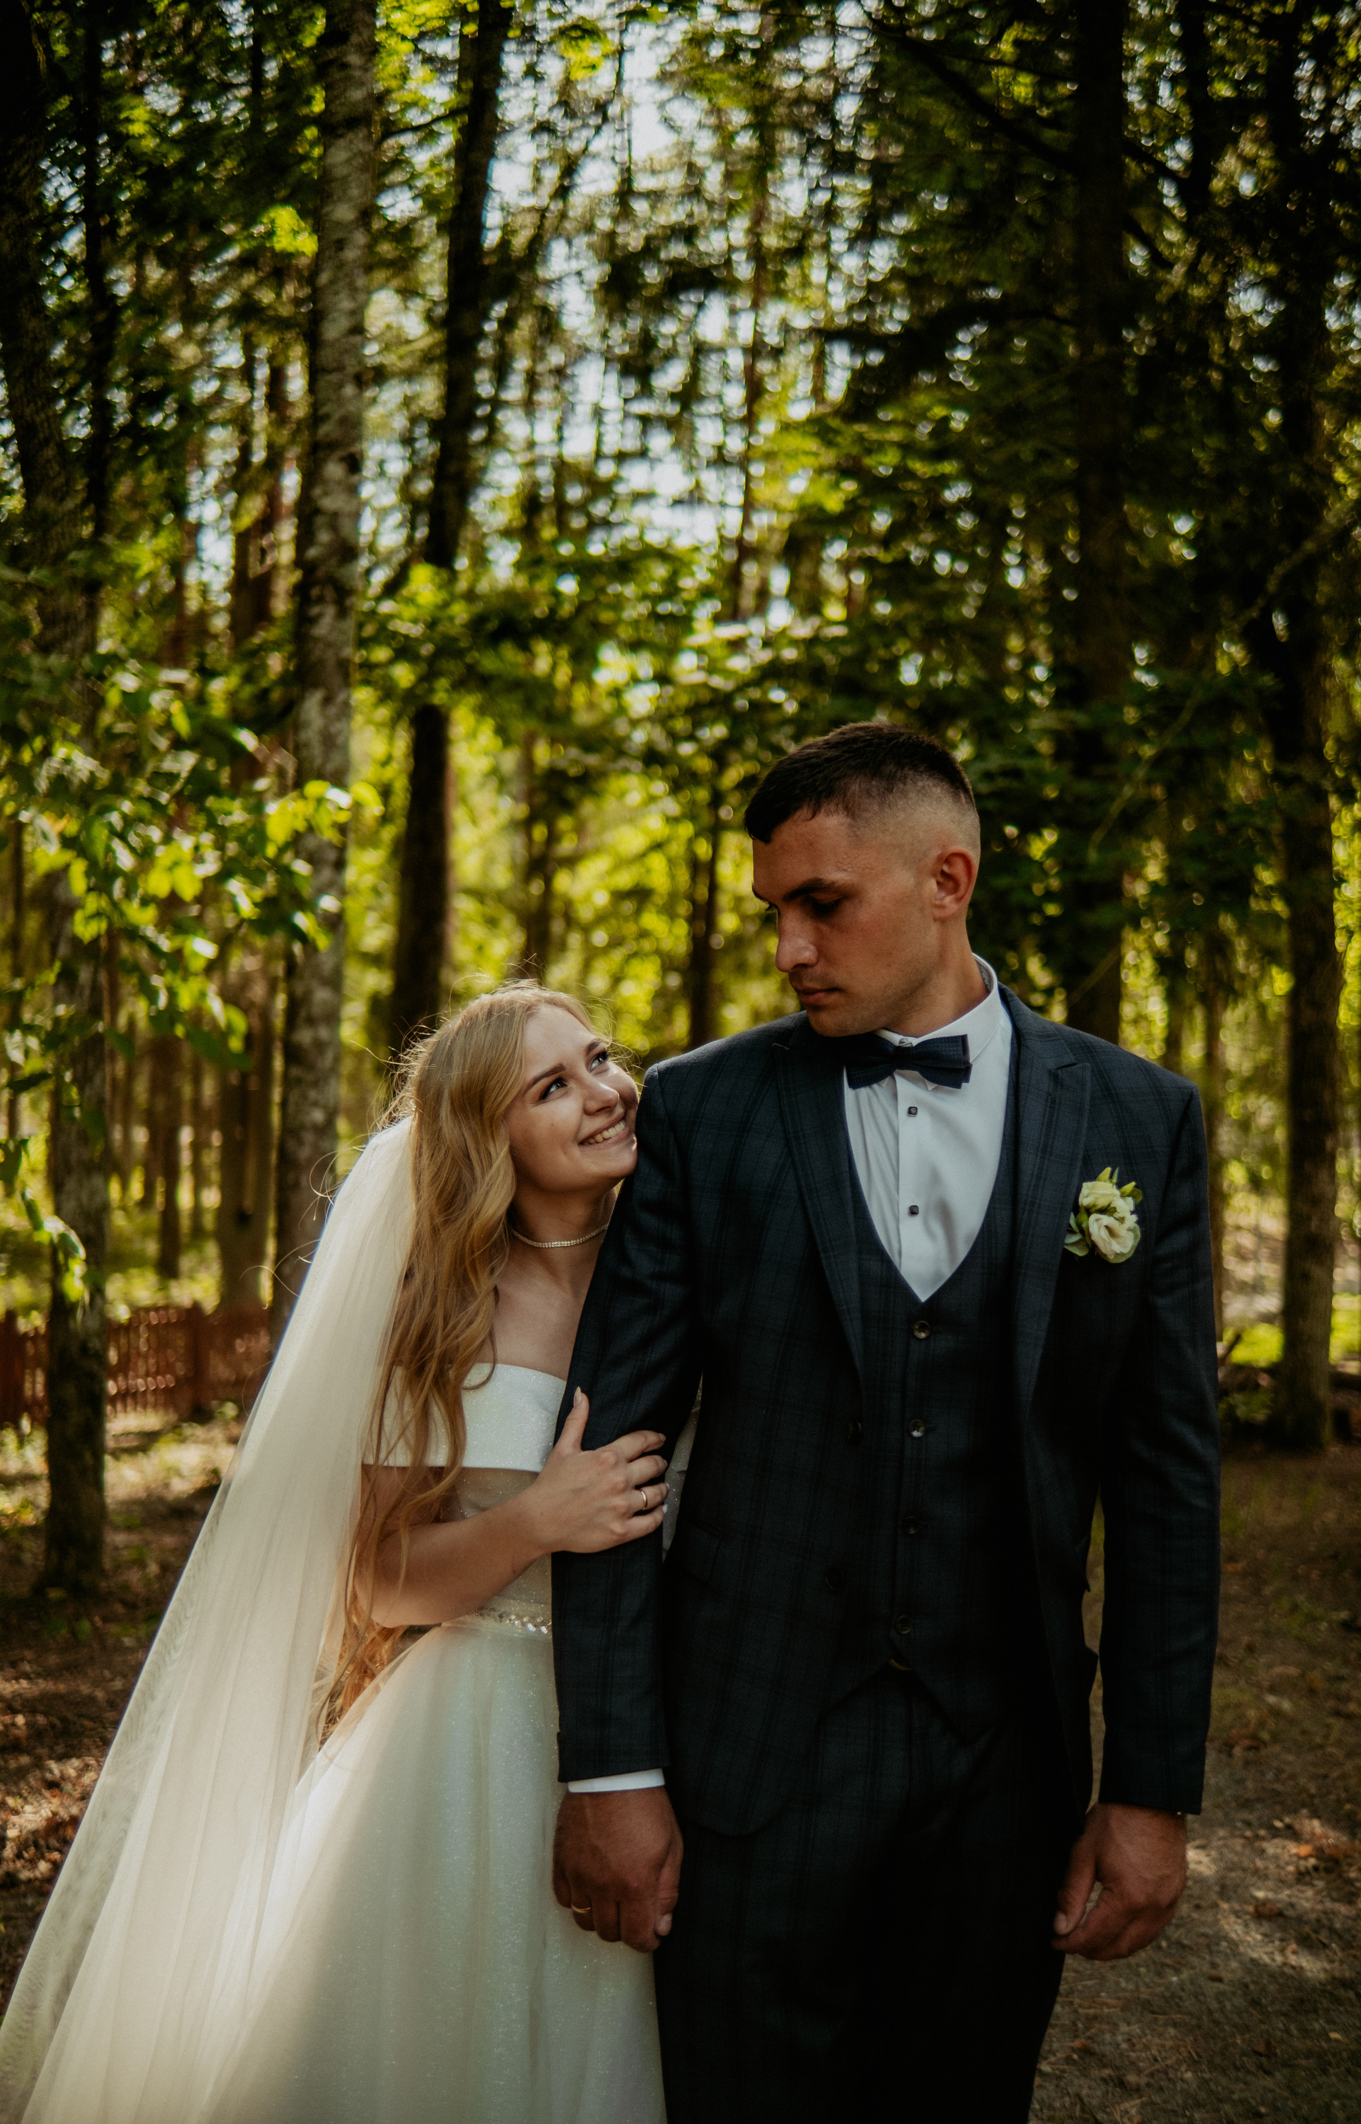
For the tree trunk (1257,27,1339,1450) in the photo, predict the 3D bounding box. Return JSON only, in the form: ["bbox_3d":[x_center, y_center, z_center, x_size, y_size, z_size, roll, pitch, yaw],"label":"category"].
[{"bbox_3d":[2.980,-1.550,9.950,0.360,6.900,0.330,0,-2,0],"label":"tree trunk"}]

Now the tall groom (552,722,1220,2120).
[{"bbox_3d":[0.178,0.630,1.790,0.580,1.850,0.370,0,-2,6],"label":"tall groom"}]

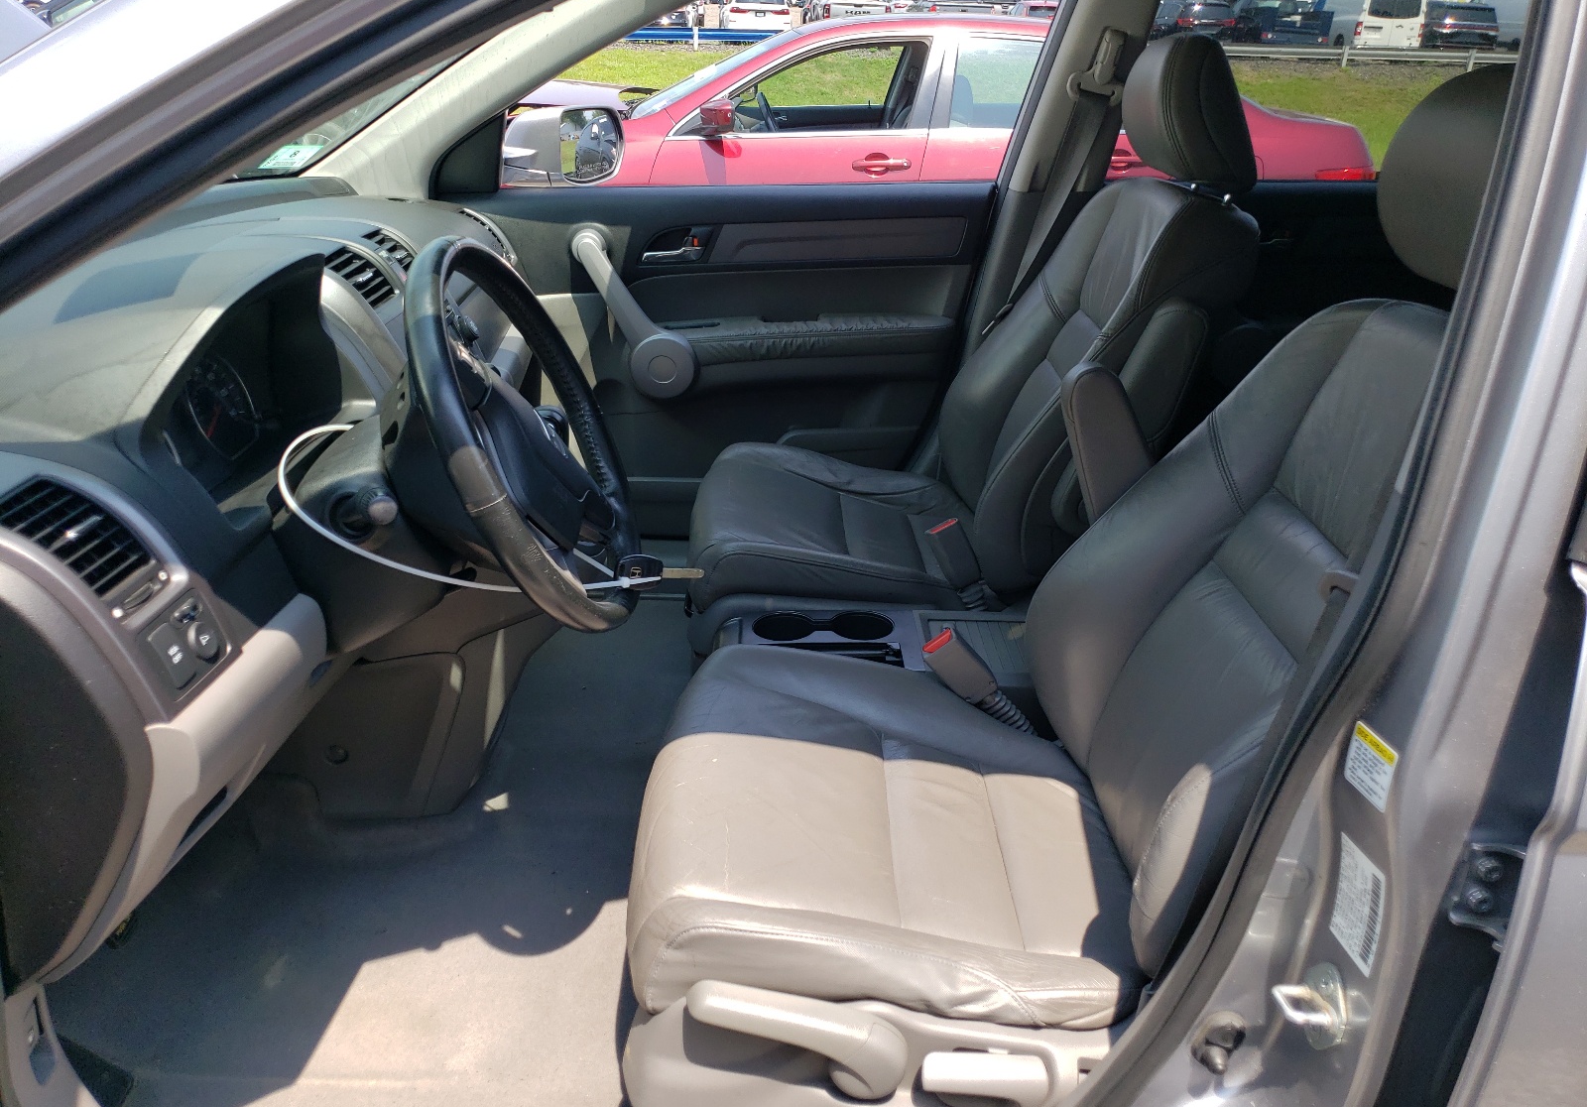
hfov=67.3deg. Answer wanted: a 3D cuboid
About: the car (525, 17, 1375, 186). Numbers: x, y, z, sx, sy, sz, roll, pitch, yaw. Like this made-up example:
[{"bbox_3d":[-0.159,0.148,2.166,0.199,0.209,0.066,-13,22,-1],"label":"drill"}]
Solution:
[{"bbox_3d":[0.290,-1.828,5.811,4.800,1.460,1.820,0,24,0],"label":"car"}]

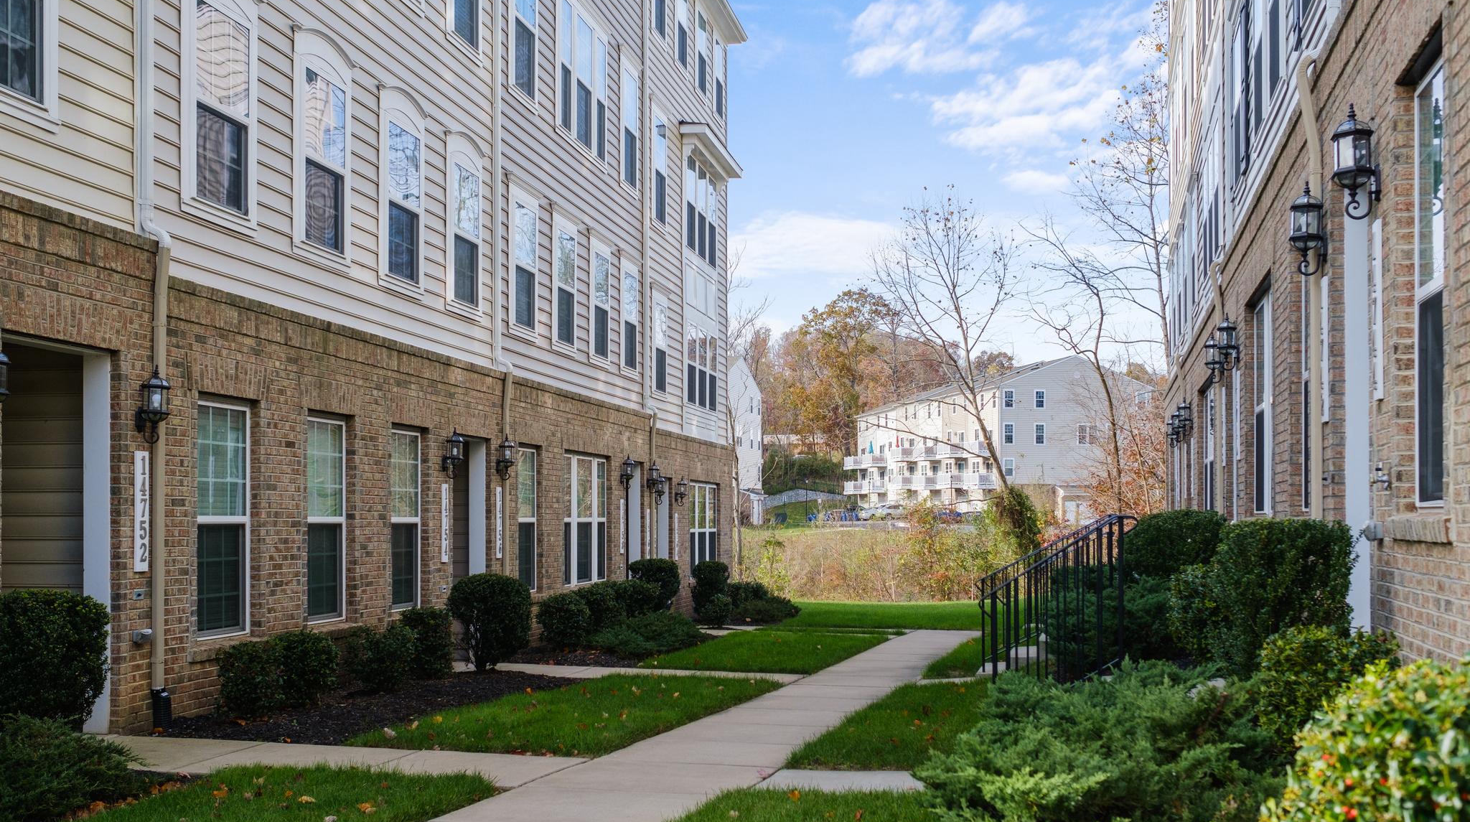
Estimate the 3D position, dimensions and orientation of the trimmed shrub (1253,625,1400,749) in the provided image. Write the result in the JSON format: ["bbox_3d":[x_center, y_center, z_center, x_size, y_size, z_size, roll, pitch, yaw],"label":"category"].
[{"bbox_3d":[2.482,1.231,6.003,0.575,0.615,0.575,-1,-2,14],"label":"trimmed shrub"}]

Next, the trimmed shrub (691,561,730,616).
[{"bbox_3d":[-0.472,3.429,27.344,0.706,1.059,0.706,0,-2,11],"label":"trimmed shrub"}]

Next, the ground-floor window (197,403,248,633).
[{"bbox_3d":[-4.187,0.897,11.629,0.100,1.850,0.860,0,-2,11],"label":"ground-floor window"}]

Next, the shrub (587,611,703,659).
[{"bbox_3d":[-1.039,2.580,16.900,0.880,0.380,2.200,0,-2,11],"label":"shrub"}]

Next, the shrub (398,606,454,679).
[{"bbox_3d":[-2.886,2.160,13.350,0.530,0.649,0.530,0,-3,11],"label":"shrub"}]

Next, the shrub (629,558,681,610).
[{"bbox_3d":[-1.308,2.955,23.409,0.797,1.059,0.797,0,-2,11],"label":"shrub"}]

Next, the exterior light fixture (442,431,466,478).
[{"bbox_3d":[-2.847,0.437,14.599,0.230,0.490,0.190,0,-3,11],"label":"exterior light fixture"}]

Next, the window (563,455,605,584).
[{"bbox_3d":[-2.284,1.652,21.694,0.120,1.917,2.220,0,-2,11],"label":"window"}]

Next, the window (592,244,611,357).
[{"bbox_3d":[-2.082,-1.647,22.192,0.100,1.700,1.000,0,-2,11],"label":"window"}]

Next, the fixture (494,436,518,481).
[{"bbox_3d":[-2.787,0.573,17.380,0.250,0.550,0.220,0,-2,11],"label":"fixture"}]

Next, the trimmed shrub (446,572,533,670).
[{"bbox_3d":[-2.439,2.102,14.250,0.820,0.974,0.820,0,-3,11],"label":"trimmed shrub"}]

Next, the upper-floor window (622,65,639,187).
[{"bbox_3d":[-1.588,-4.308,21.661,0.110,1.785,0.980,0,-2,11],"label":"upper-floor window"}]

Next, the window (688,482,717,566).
[{"bbox_3d":[-0.658,2.489,29.765,0.120,1.917,2.623,0,-2,11],"label":"window"}]

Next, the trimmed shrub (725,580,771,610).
[{"bbox_3d":[0.249,3.459,26.900,0.800,0.550,0.900,0,-2,11],"label":"trimmed shrub"}]

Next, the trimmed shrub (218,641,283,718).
[{"bbox_3d":[-3.544,1.964,10.450,0.480,0.559,0.480,0,-3,11],"label":"trimmed shrub"}]

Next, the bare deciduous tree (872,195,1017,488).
[{"bbox_3d":[6.845,-1.492,46.414,4.843,11.503,4.641,0,-2,0],"label":"bare deciduous tree"}]

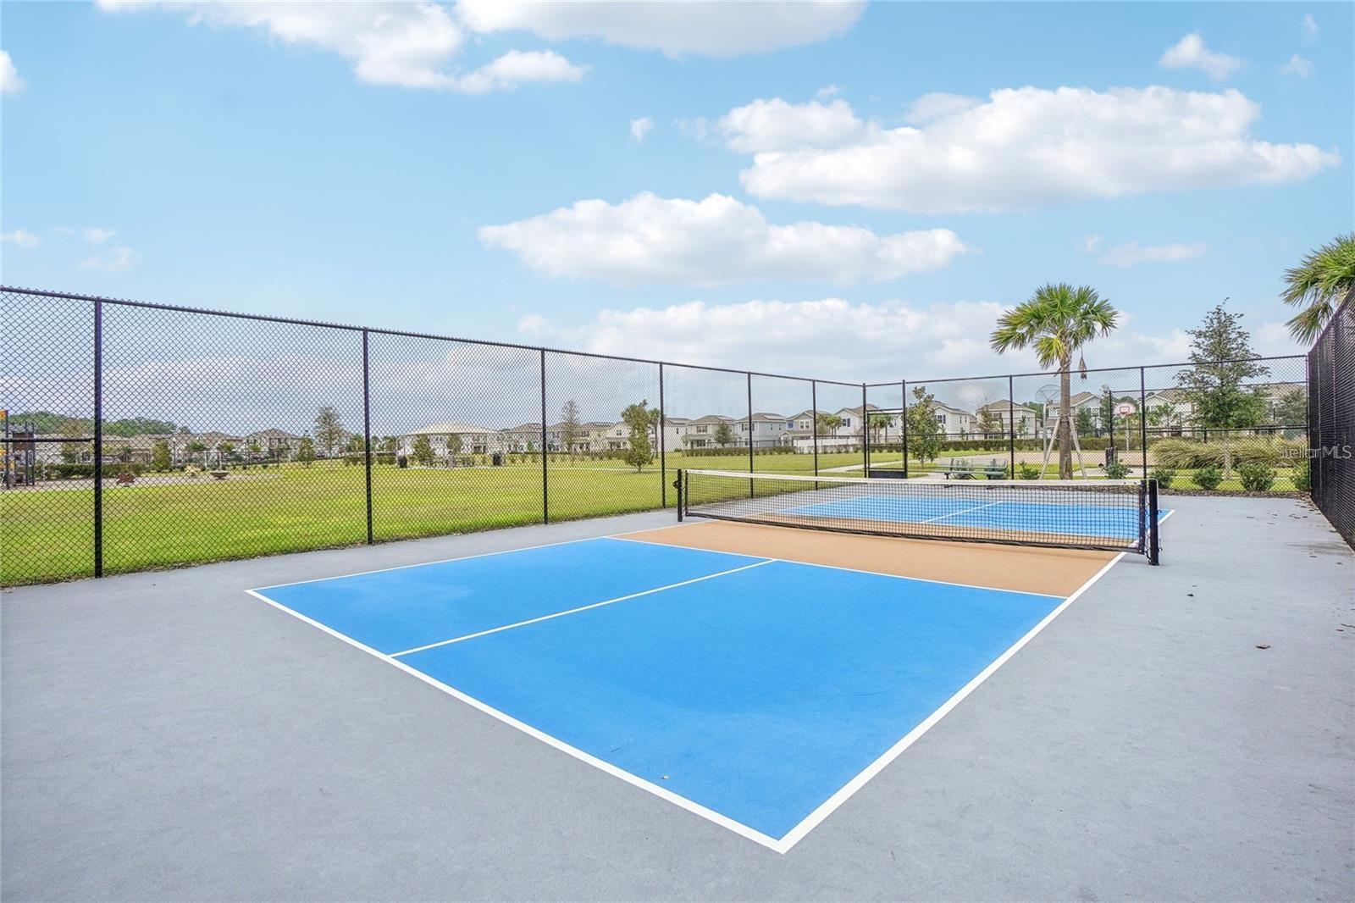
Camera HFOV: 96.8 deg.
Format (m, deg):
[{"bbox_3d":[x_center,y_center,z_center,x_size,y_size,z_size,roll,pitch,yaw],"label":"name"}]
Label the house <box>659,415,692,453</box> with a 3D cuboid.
[{"bbox_3d":[-1.300,-3.800,136.000,7.500,7.700,14.000,0,1,42],"label":"house"}]

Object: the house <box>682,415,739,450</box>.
[{"bbox_3d":[7.800,-3.750,125.000,7.800,7.700,13.000,0,1,41],"label":"house"}]

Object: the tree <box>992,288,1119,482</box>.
[{"bbox_3d":[11.800,-2.100,18.800,3.500,6.200,3.500,-1,1,32],"label":"tree"}]

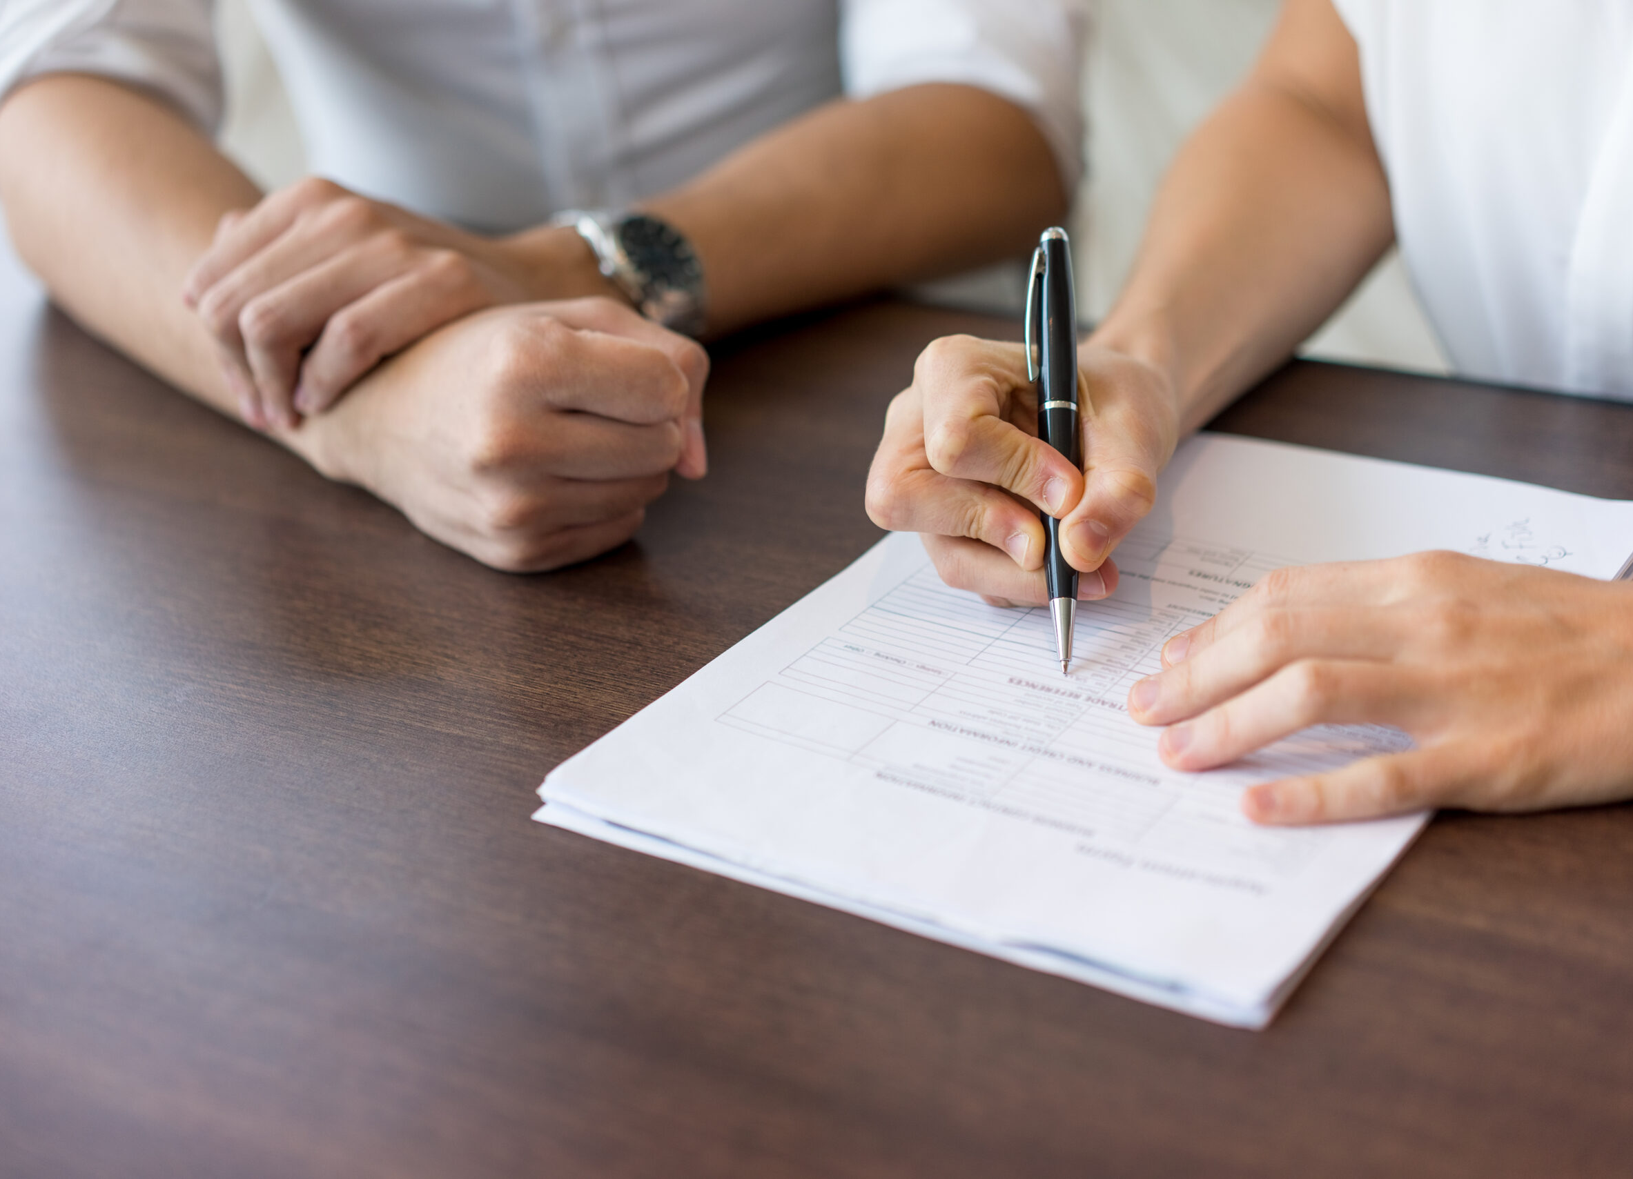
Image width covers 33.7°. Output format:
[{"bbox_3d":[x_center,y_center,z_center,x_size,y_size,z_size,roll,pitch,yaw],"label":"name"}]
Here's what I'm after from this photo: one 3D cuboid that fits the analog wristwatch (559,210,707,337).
[{"bbox_3d":[-0.064,-0.104,0.958,0.042,0.053,0.061,-15,66,-35],"label":"analog wristwatch"}]

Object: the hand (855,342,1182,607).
[{"bbox_3d":[0.062,-0.038,0.812,0.110,0.083,0.083,-26,34,-35],"label":"hand"}]

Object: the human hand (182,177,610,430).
[{"bbox_3d":[-0.139,-0.095,0.895,0.145,0.082,0.088,-11,28,-12],"label":"human hand"}]

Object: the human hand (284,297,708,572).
[{"bbox_3d":[-0.100,-0.059,0.870,0.083,0.086,0.145,-24,33,-34],"label":"human hand"}]

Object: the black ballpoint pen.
[{"bbox_3d":[0.069,-0.042,0.782,0.015,0.137,0.011,0,-17,0],"label":"black ballpoint pen"}]

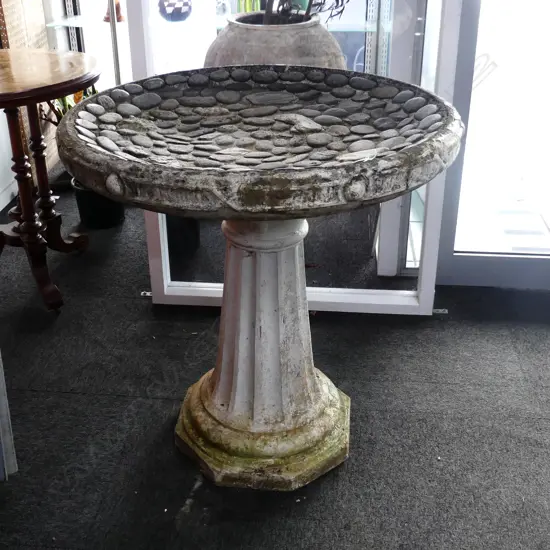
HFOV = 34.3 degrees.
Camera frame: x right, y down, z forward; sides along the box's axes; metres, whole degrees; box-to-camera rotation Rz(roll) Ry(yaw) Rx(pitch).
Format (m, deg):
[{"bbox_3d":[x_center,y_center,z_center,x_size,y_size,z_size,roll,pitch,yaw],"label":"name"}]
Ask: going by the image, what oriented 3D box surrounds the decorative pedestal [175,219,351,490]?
[{"bbox_3d":[-0.020,0.118,1.949,0.398,0.545,0.398,3,28,6],"label":"decorative pedestal"}]

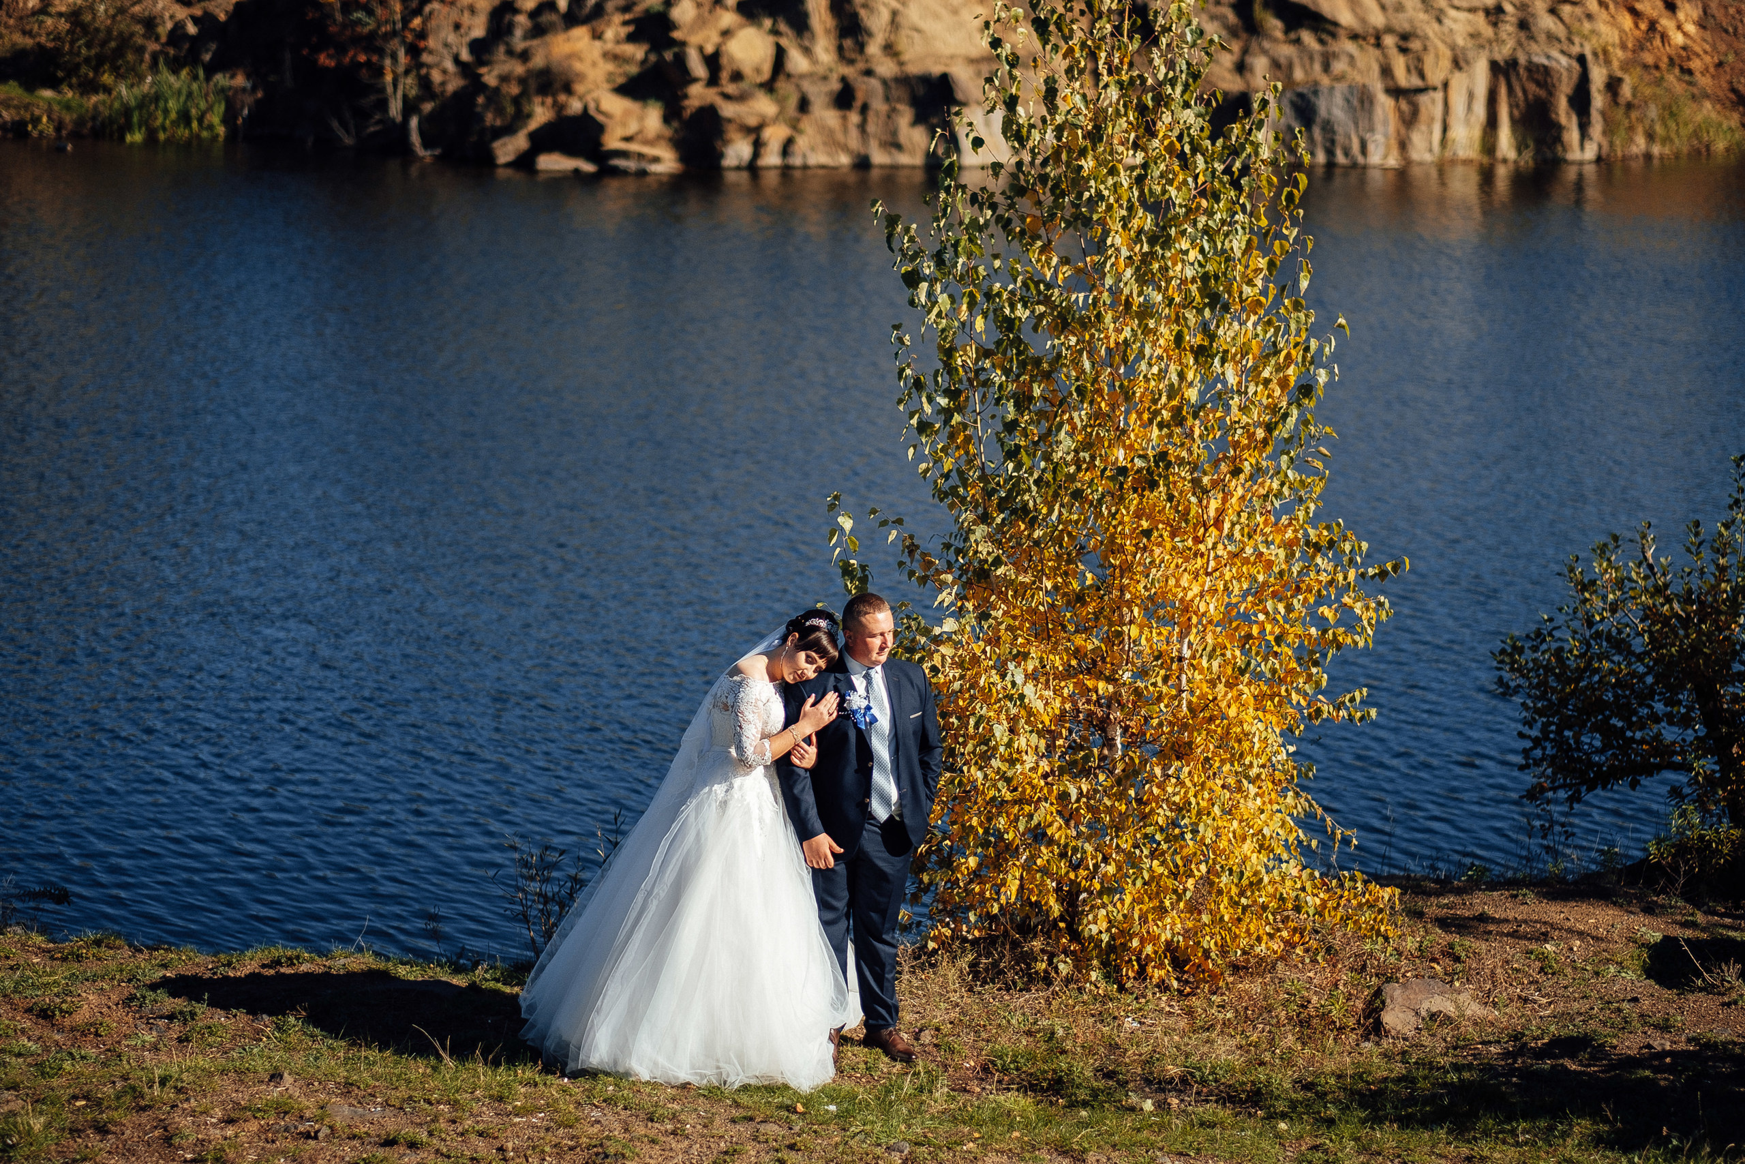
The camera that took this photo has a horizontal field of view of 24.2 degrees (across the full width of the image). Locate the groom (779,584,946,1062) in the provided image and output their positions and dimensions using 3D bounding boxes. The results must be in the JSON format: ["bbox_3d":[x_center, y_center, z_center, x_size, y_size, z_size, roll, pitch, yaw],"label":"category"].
[{"bbox_3d":[-0.034,0.906,15.272,0.600,1.770,0.400,-5,12,-25],"label":"groom"}]

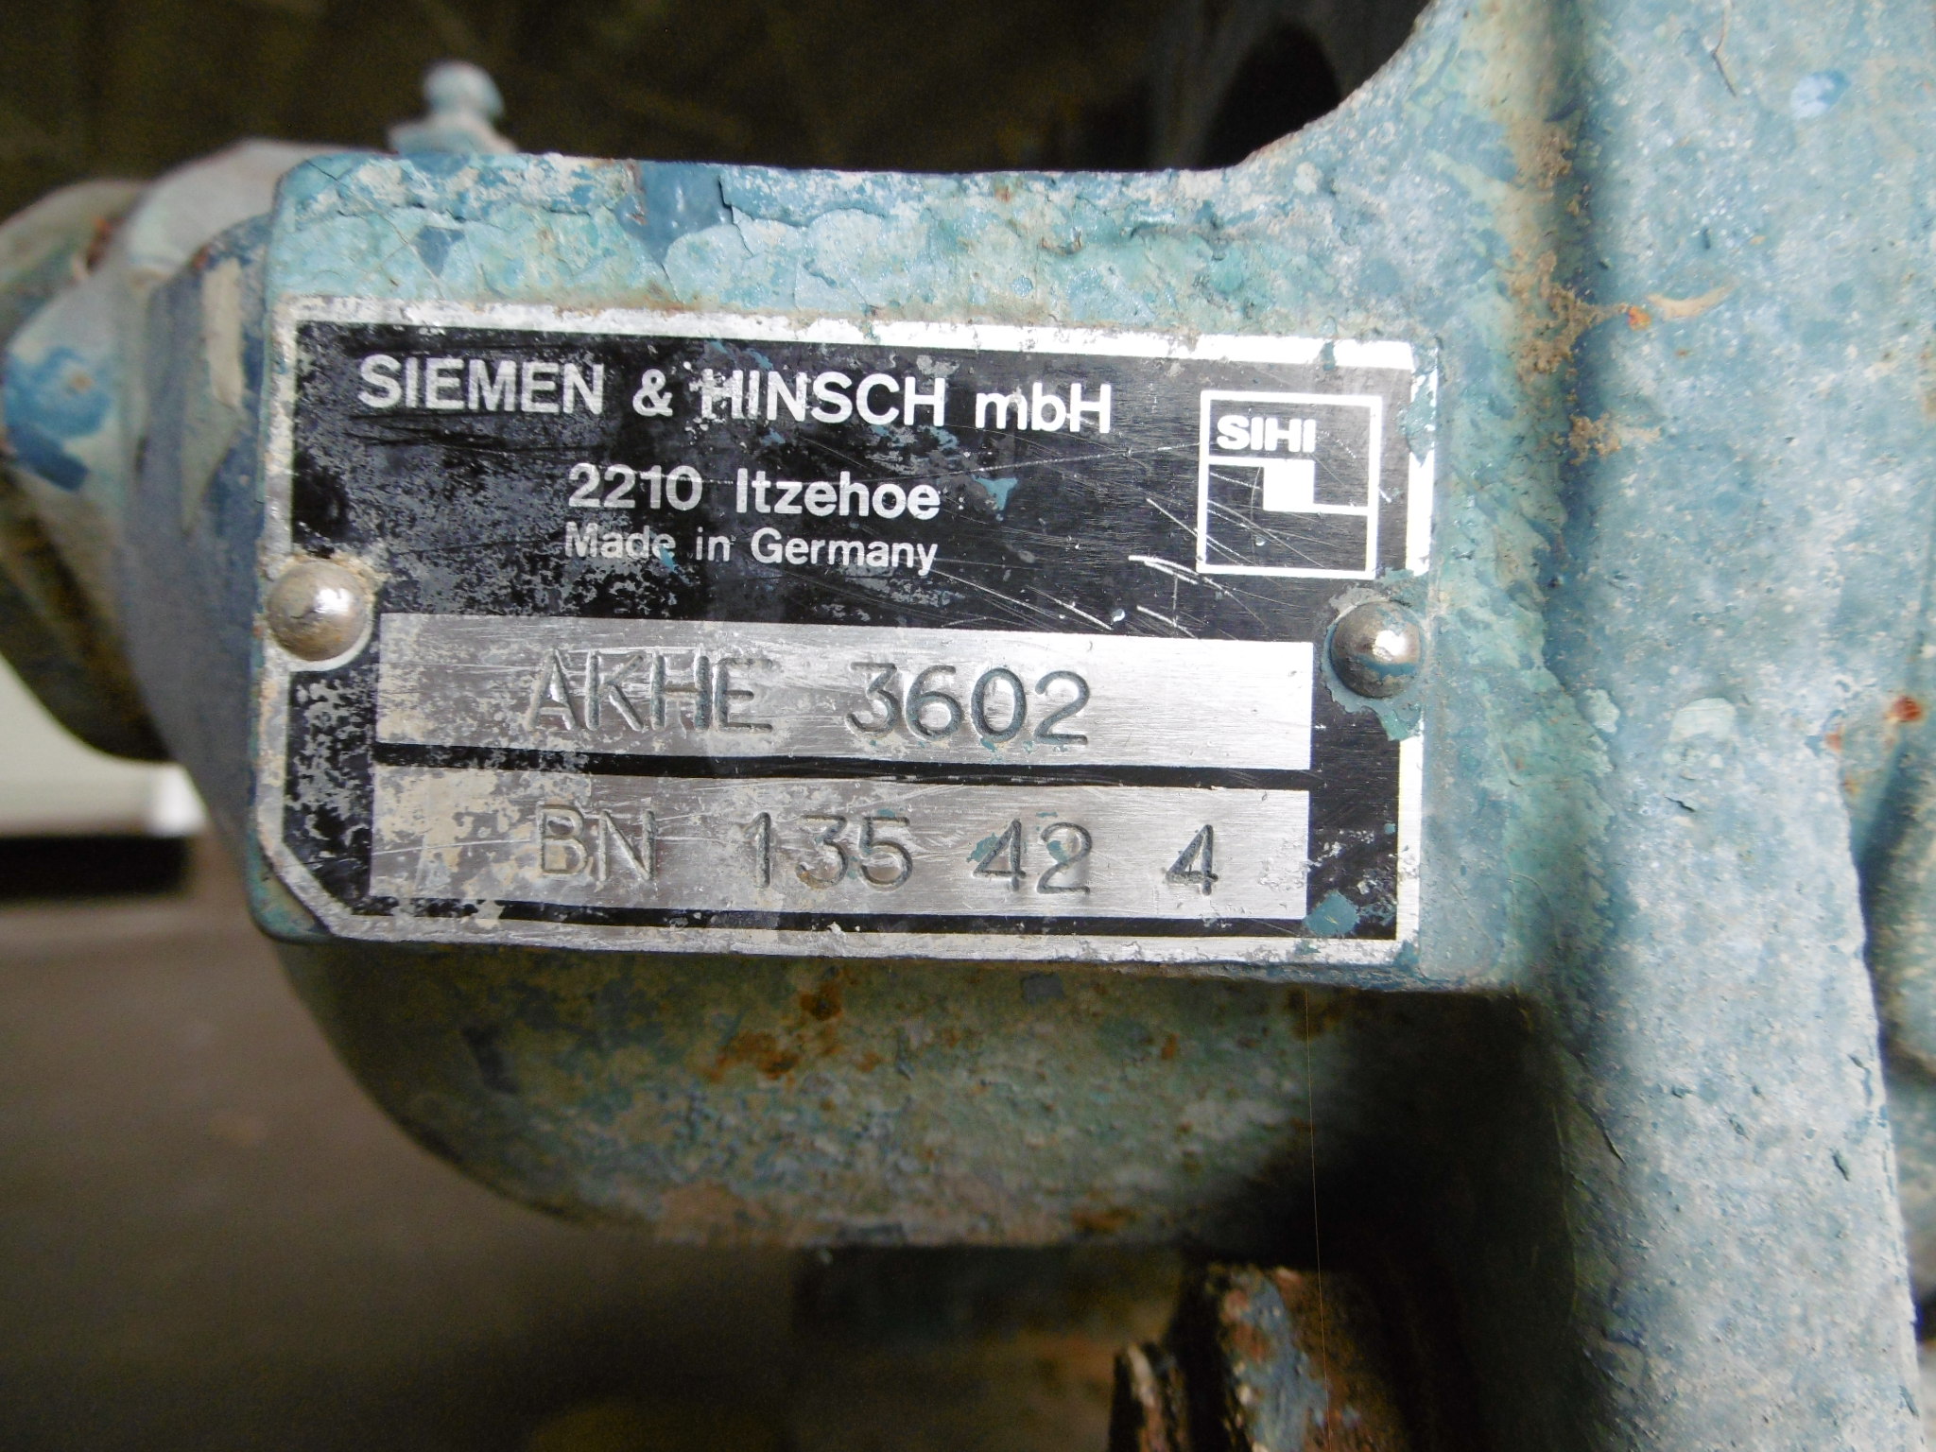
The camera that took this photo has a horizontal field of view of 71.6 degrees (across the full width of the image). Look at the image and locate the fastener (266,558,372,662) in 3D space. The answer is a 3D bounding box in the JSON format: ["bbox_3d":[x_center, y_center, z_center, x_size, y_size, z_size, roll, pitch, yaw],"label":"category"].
[{"bbox_3d":[-0.034,-0.006,0.071,0.005,0.005,0.002,2,0,-3],"label":"fastener"}]

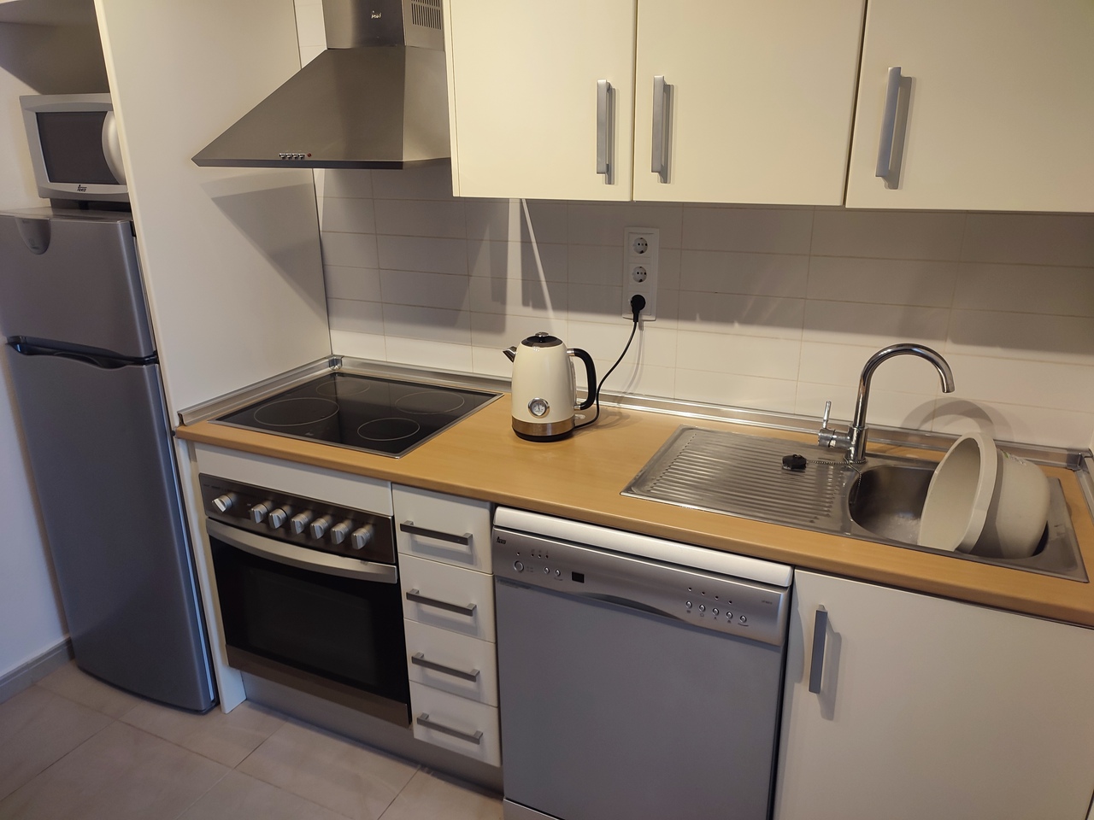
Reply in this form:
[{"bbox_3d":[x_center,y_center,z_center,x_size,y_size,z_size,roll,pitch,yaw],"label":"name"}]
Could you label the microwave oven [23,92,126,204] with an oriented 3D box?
[{"bbox_3d":[-1.105,-0.717,2.186,0.470,0.285,0.360,8,21,24],"label":"microwave oven"}]

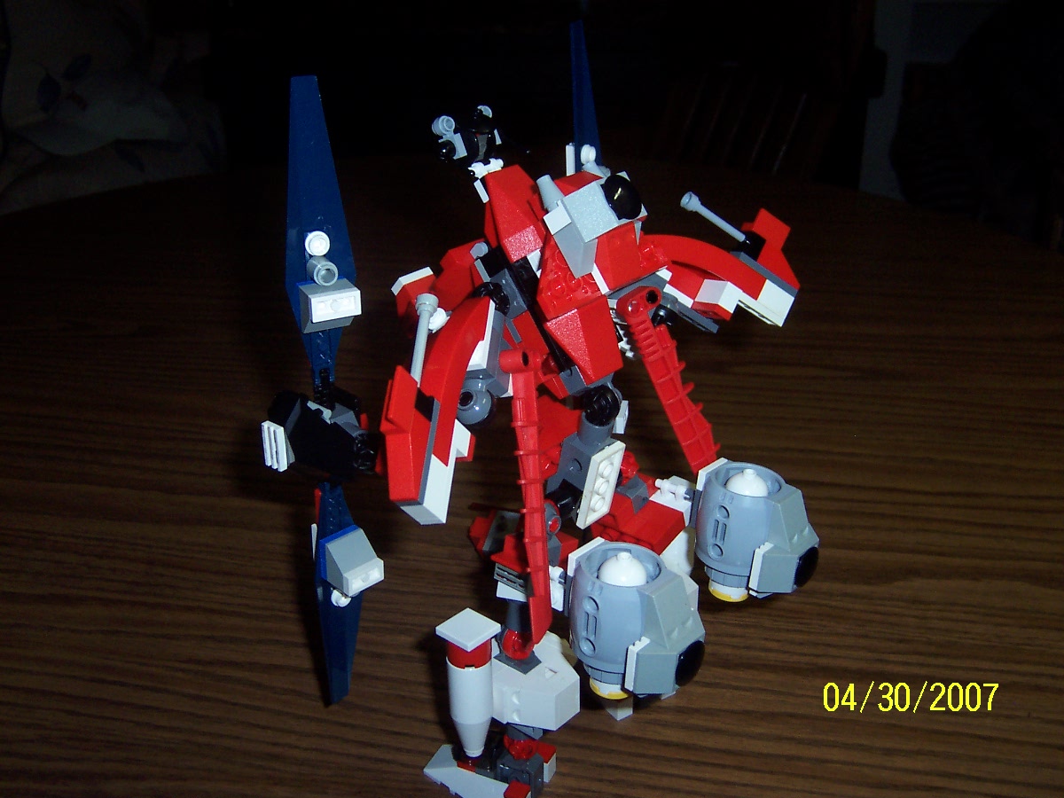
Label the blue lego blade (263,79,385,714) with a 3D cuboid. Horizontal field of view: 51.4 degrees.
[{"bbox_3d":[-0.072,0.014,0.382,0.036,0.243,0.032,-17,31,-34],"label":"blue lego blade"}]

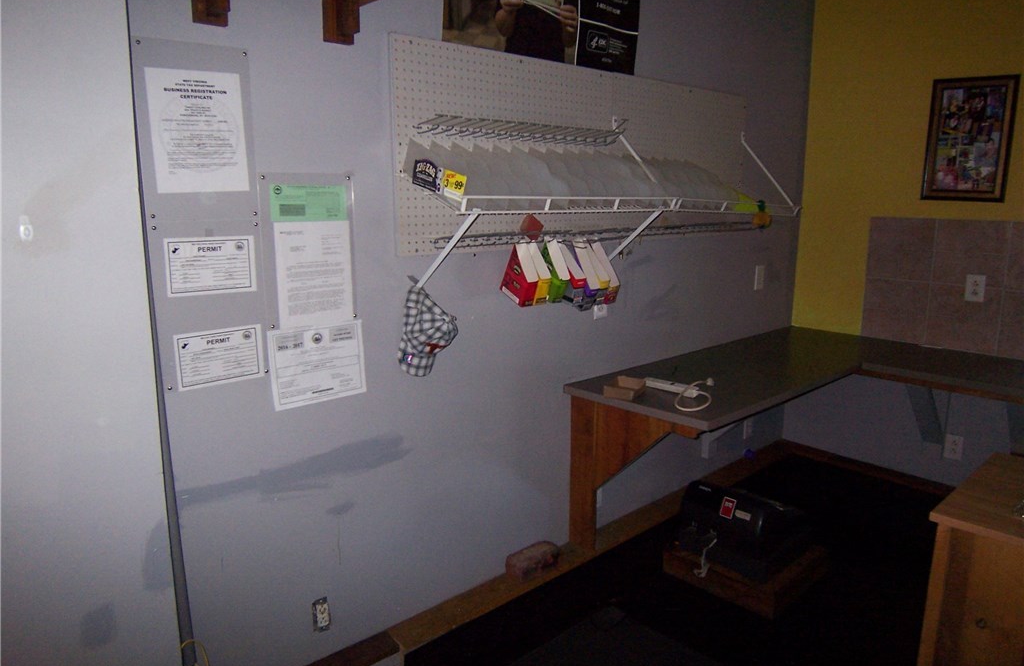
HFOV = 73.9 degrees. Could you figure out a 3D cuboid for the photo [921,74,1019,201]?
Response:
[{"bbox_3d":[1.989,-0.840,2.974,0.025,0.525,0.335,-9,14,-40],"label":"photo"}]

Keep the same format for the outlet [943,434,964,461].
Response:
[{"bbox_3d":[2.063,0.535,3.175,0.012,0.115,0.071,-9,14,-40],"label":"outlet"}]

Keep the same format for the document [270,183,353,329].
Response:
[{"bbox_3d":[-0.542,-0.207,1.869,0.216,0.390,0.010,-9,14,-40],"label":"document"}]

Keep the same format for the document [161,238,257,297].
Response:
[{"bbox_3d":[-0.746,-0.167,1.697,0.216,0.140,0.010,-9,14,-40],"label":"document"}]

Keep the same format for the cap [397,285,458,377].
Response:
[{"bbox_3d":[-0.254,0.000,2.029,0.140,0.260,0.170,7,13,33],"label":"cap"}]

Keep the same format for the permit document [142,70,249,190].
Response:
[{"bbox_3d":[-0.749,-0.481,1.634,0.216,0.279,0.010,-9,14,-40],"label":"permit document"}]

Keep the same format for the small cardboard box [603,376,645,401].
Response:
[{"bbox_3d":[0.408,0.200,2.442,0.108,0.041,0.158,6,12,27],"label":"small cardboard box"}]

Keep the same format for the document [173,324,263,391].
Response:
[{"bbox_3d":[-0.744,0.062,1.743,0.216,0.140,0.010,-9,14,-40],"label":"document"}]

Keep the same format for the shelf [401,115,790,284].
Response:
[{"bbox_3d":[0.455,-0.501,2.472,1.810,0.565,0.310,-9,14,-40],"label":"shelf"}]

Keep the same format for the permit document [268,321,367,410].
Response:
[{"bbox_3d":[-0.542,0.088,1.926,0.278,0.218,0.010,-9,14,-40],"label":"permit document"}]

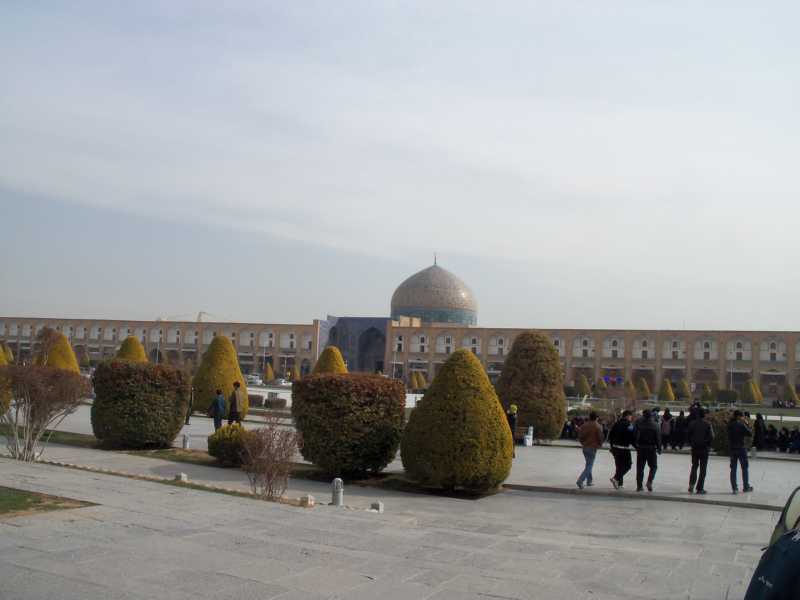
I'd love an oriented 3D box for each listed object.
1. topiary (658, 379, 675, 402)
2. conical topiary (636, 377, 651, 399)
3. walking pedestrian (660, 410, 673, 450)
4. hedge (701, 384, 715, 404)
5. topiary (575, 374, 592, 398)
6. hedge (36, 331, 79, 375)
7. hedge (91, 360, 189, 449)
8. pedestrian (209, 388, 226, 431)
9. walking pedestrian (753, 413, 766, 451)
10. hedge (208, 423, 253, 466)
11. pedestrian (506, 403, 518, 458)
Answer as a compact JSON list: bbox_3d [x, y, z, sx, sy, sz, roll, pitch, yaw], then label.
[{"bbox_3d":[37.299,12.712,113.000,2.200,3.300,2.200,3,-5,0],"label":"topiary"},{"bbox_3d":[36.123,13.129,120.000,2.050,3.300,2.050,3,-5,0],"label":"conical topiary"},{"bbox_3d":[9.620,4.589,29.200,0.500,1.500,0.400,3,-5,-6],"label":"walking pedestrian"},{"bbox_3d":[43.717,13.435,115.000,2.000,2.900,2.000,3,-5,0],"label":"hedge"},{"bbox_3d":[24.141,11.558,107.000,2.100,3.200,2.100,1,-5,13],"label":"topiary"},{"bbox_3d":[-17.309,3.472,41.000,2.600,3.650,2.600,5,-6,-23],"label":"hedge"},{"bbox_3d":[-7.343,2.960,22.800,2.720,2.370,2.600,3,-5,0],"label":"hedge"},{"bbox_3d":[-6.159,3.864,27.300,0.520,1.680,0.420,-1,-6,37],"label":"pedestrian"},{"bbox_3d":[14.755,5.426,33.200,0.520,1.520,0.380,2,-5,11],"label":"walking pedestrian"},{"bbox_3d":[-3.958,3.334,19.000,1.100,0.980,1.100,4,-5,-12],"label":"hedge"},{"bbox_3d":[3.393,3.967,24.400,0.420,1.640,0.470,2,-5,9],"label":"pedestrian"}]

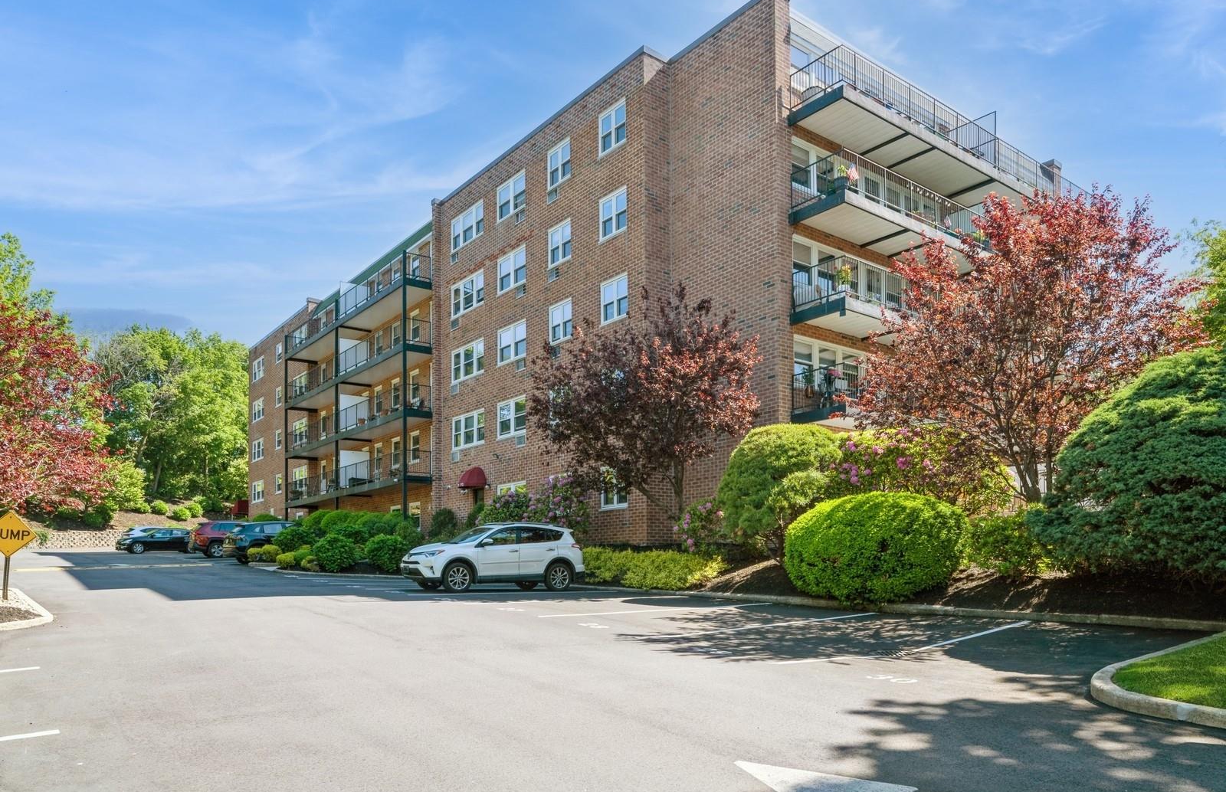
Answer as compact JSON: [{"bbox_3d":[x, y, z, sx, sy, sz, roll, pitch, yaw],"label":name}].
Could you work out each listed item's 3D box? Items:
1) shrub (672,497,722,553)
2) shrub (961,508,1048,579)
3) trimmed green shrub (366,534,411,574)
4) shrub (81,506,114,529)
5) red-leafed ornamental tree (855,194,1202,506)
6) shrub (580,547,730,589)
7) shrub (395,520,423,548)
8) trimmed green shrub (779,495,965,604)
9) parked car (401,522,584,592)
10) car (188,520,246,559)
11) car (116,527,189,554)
[{"bbox_3d":[2.435,3.630,22.700,1.550,1.550,1.400,-1,-6,6],"label":"shrub"},{"bbox_3d":[7.892,2.959,16.400,1.950,1.400,1.700,-3,-7,26],"label":"shrub"},{"bbox_3d":[-7.273,5.104,26.400,1.450,1.280,1.400,2,-7,-15],"label":"trimmed green shrub"},{"bbox_3d":[-33.743,7.992,53.500,2.100,1.400,1.900,4,-7,-32],"label":"shrub"},{"bbox_3d":[8.750,-0.962,17.100,7.100,6.600,6.300,-5,-11,27],"label":"red-leafed ornamental tree"},{"bbox_3d":[0.850,4.543,21.600,1.500,0.950,4.400,8,-13,-37],"label":"shrub"},{"bbox_3d":[-7.117,4.892,28.500,1.000,1.100,1.000,2,-7,-14],"label":"shrub"},{"bbox_3d":[5.236,3.037,16.300,3.600,2.100,2.900,-4,-7,30],"label":"trimmed green shrub"},{"bbox_3d":[-3.000,4.047,20.500,4.600,1.700,1.850,7,-12,-35],"label":"parked car"},{"bbox_3d":[-17.700,6.872,39.100,4.600,1.700,1.860,8,-13,-39],"label":"car"},{"bbox_3d":[-26.400,8.526,48.000,4.800,1.460,1.820,7,-12,-35],"label":"car"}]

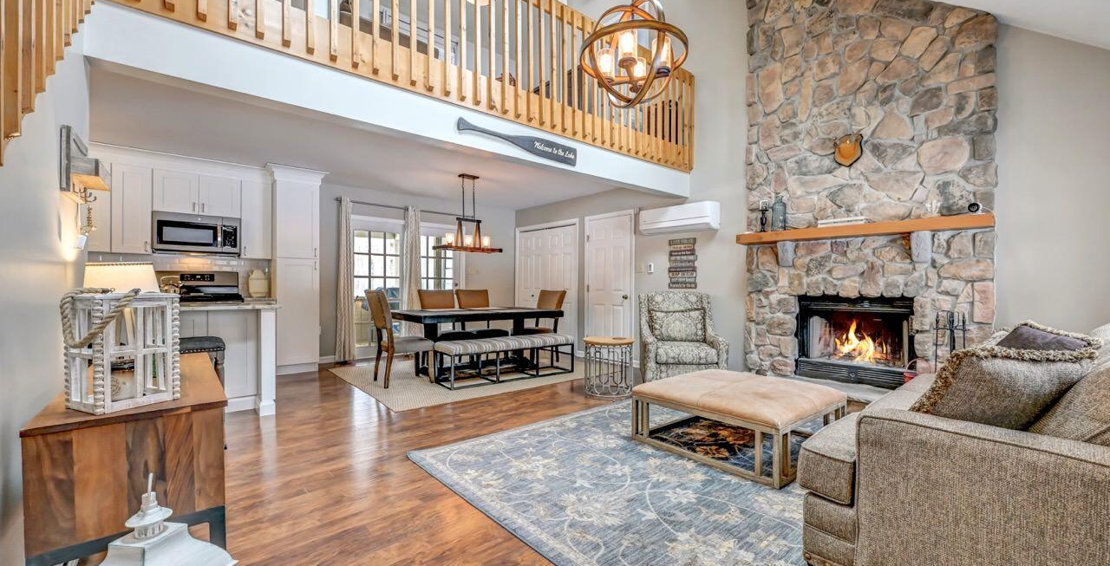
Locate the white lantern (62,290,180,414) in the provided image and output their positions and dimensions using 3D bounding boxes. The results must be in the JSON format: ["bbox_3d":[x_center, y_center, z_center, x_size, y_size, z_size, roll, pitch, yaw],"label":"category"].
[{"bbox_3d":[-1.394,0.208,1.391,0.190,0.365,0.220,0,0,22],"label":"white lantern"}]

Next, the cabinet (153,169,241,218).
[{"bbox_3d":[-4.032,-0.975,4.901,0.757,0.450,0.340,0,0,-41],"label":"cabinet"}]

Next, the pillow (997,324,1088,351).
[{"bbox_3d":[2.495,0.433,2.237,0.170,0.430,0.500,18,-4,-10],"label":"pillow"}]

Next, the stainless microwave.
[{"bbox_3d":[-4.075,-0.540,4.936,0.757,0.420,0.400,0,-1,-41],"label":"stainless microwave"}]

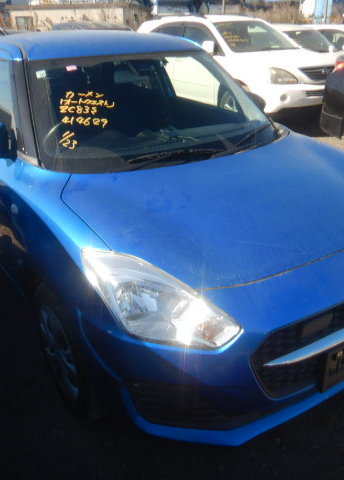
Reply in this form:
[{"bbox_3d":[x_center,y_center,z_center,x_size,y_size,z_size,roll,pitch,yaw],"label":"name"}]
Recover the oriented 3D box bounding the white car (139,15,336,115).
[{"bbox_3d":[1.114,-3.384,8.546,1.845,1.690,4.740,-15,29,-28],"label":"white car"}]

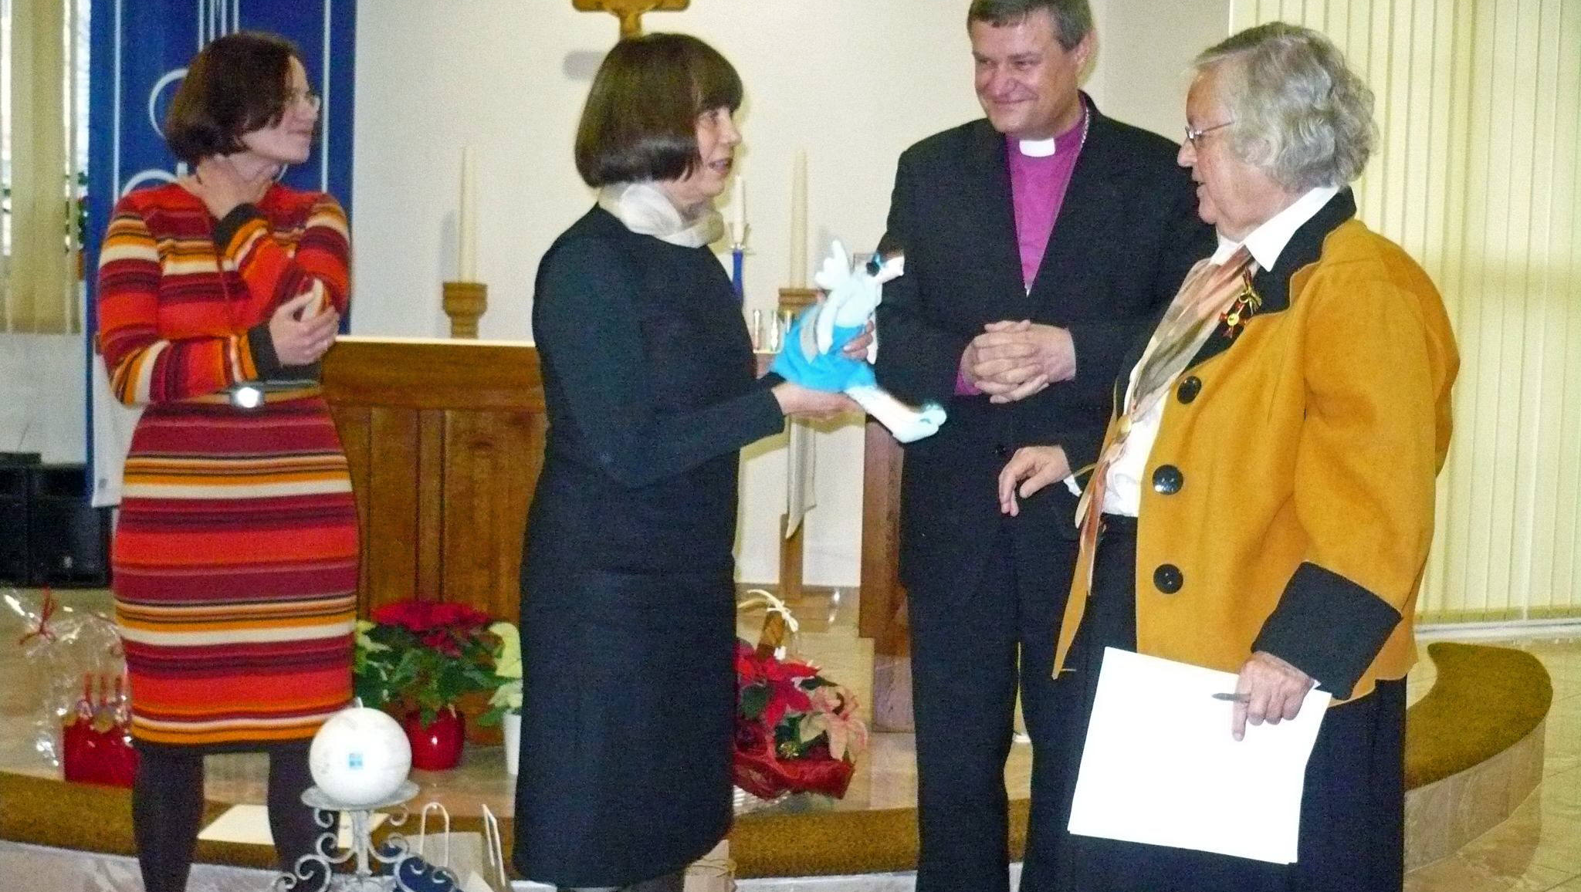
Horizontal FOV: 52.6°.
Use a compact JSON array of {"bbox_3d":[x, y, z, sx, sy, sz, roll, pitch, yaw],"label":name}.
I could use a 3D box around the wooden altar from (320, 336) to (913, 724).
[{"bbox_3d":[-0.600,0.210,4.100,1.500,0.950,0.700,2,4,3],"label":"wooden altar"}]

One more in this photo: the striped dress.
[{"bbox_3d":[-0.929,0.025,2.640,0.430,0.920,0.320,1,4,-16],"label":"striped dress"}]

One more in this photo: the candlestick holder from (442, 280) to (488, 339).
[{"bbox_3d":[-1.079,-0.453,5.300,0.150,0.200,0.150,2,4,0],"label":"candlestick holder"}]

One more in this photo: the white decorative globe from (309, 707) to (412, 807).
[{"bbox_3d":[-0.565,0.409,2.100,0.134,0.134,0.134,2,4,0],"label":"white decorative globe"}]

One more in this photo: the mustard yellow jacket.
[{"bbox_3d":[0.629,-0.001,2.140,0.410,0.650,0.500,-1,4,-31],"label":"mustard yellow jacket"}]

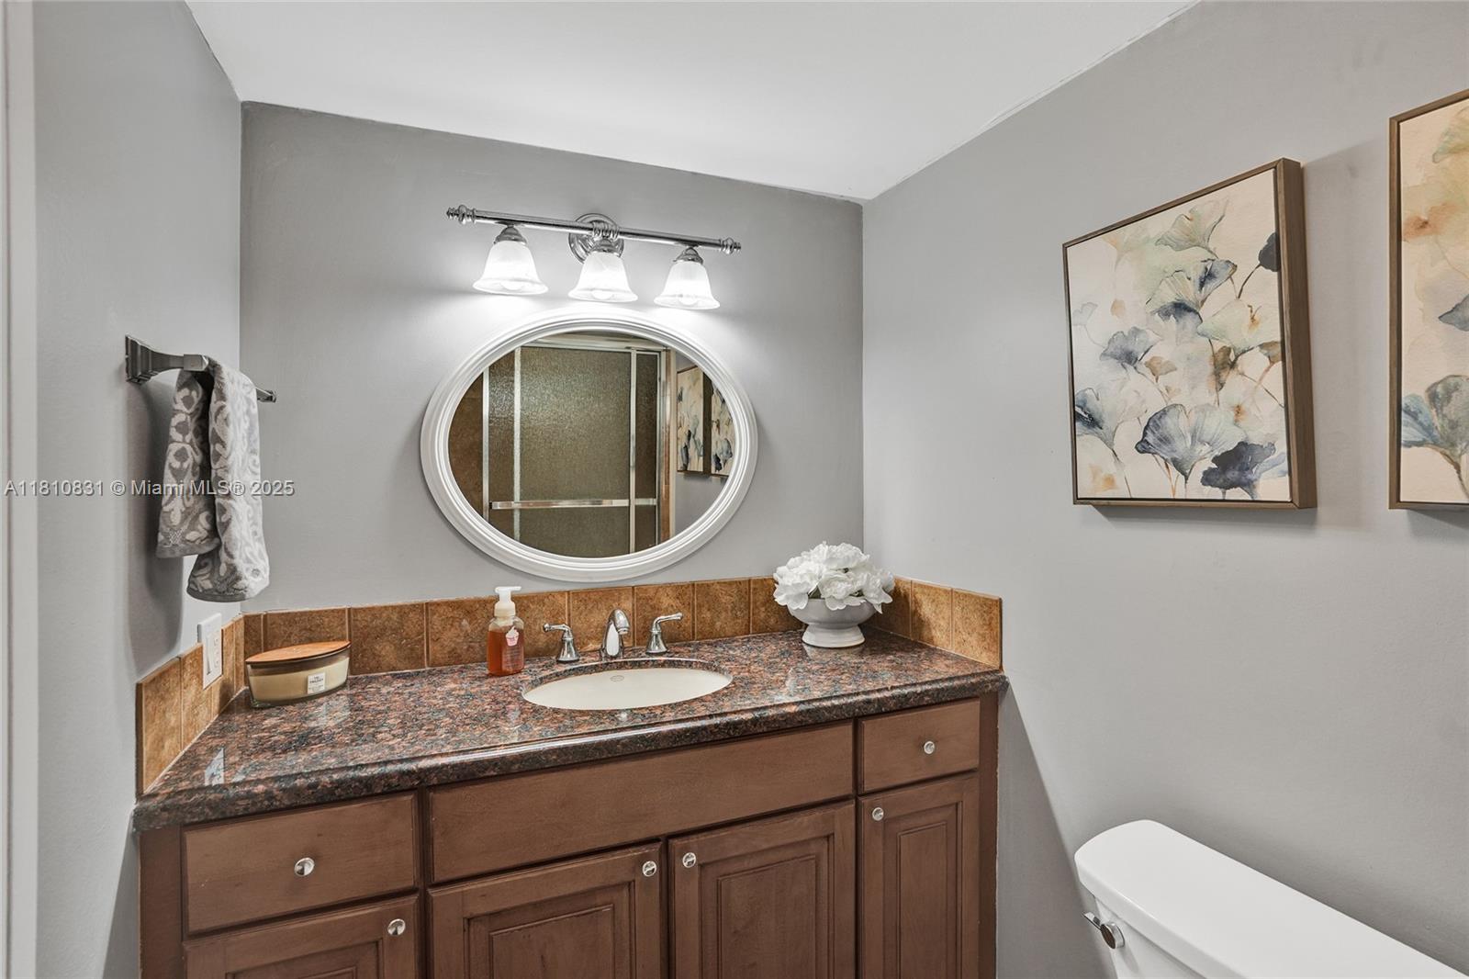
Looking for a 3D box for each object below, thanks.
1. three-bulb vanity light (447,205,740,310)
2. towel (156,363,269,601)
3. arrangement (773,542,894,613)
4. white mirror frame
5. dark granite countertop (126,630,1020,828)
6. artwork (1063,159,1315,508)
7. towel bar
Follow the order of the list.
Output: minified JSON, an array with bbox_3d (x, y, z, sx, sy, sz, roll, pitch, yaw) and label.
[{"bbox_3d":[-0.300,-0.548,1.512,0.665,0.230,0.183,0,0,-23],"label":"three-bulb vanity light"},{"bbox_3d":[-0.782,-0.015,0.997,0.100,0.325,0.265,0,0,-24],"label":"towel"},{"bbox_3d":[0.254,0.226,1.695,0.285,0.170,0.260,0,0,0],"label":"arrangement"},{"bbox_3d":[-0.315,-0.104,1.586,0.805,0.655,0.040,0,0,-23],"label":"white mirror frame"},{"bbox_3d":[-0.200,0.416,1.355,1.460,0.040,0.560,0,0,-23],"label":"dark granite countertop"},{"bbox_3d":[0.709,-0.214,1.060,0.045,0.485,0.345,-4,2,-25],"label":"artwork"},{"bbox_3d":[-0.834,-0.171,1.054,0.082,0.058,0.470,0,0,-24],"label":"towel bar"}]

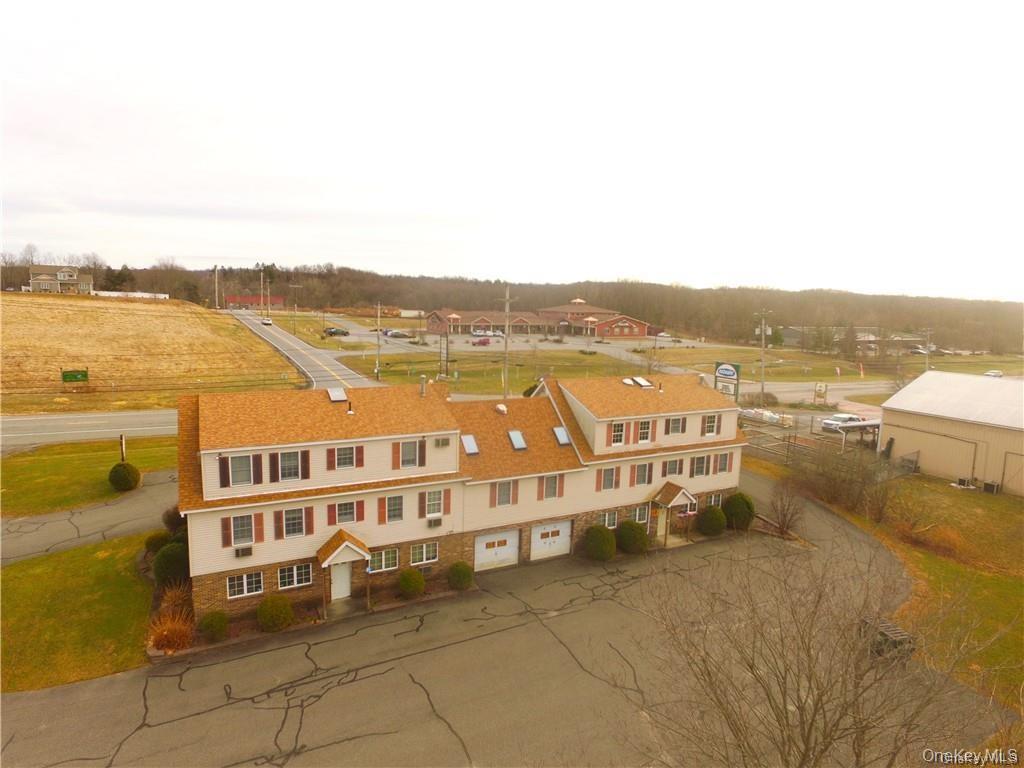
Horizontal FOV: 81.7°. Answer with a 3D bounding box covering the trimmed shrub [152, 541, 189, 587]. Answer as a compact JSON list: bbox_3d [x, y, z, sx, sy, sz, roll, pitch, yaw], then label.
[{"bbox_3d":[-17.441,9.376,30.652,2.020,2.360,2.020,-3,10,-26],"label":"trimmed shrub"}]

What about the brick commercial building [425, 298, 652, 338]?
[{"bbox_3d":[7.864,-24.281,208.448,77.000,12.600,36.000,-2,9,-24],"label":"brick commercial building"}]

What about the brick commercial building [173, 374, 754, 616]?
[{"bbox_3d":[-1.053,5.010,38.590,35.400,10.250,11.800,-3,10,-26],"label":"brick commercial building"}]

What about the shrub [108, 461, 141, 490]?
[{"bbox_3d":[-27.415,6.545,41.903,1.860,1.900,1.860,-3,10,-26],"label":"shrub"}]

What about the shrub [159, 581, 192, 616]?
[{"bbox_3d":[-15.958,10.272,28.157,1.400,1.840,1.400,-3,10,-26],"label":"shrub"}]

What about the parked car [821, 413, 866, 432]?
[{"bbox_3d":[38.239,4.375,67.965,5.100,1.820,1.950,-3,10,-26],"label":"parked car"}]

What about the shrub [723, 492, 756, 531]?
[{"bbox_3d":[15.947,8.934,41.502,2.210,2.560,2.210,-3,10,-26],"label":"shrub"}]

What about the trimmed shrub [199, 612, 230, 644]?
[{"bbox_3d":[-13.464,10.935,26.721,1.190,1.260,1.190,-3,10,-26],"label":"trimmed shrub"}]

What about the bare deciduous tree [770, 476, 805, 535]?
[{"bbox_3d":[18.897,8.339,40.611,2.180,4.010,2.180,-3,10,-26],"label":"bare deciduous tree"}]

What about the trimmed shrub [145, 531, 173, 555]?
[{"bbox_3d":[-20.113,9.076,33.796,1.450,1.280,1.450,-3,10,-26],"label":"trimmed shrub"}]

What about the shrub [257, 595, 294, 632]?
[{"bbox_3d":[-11.042,10.724,27.676,1.630,1.540,1.630,-3,10,-26],"label":"shrub"}]

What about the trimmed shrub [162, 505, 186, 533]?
[{"bbox_3d":[-20.627,8.286,36.470,1.520,1.630,1.520,-3,10,-26],"label":"trimmed shrub"}]

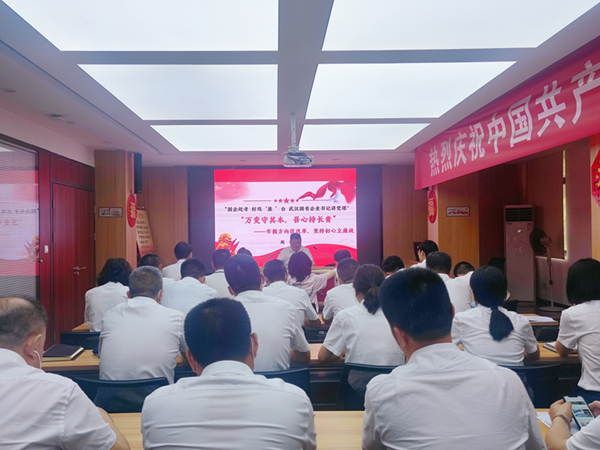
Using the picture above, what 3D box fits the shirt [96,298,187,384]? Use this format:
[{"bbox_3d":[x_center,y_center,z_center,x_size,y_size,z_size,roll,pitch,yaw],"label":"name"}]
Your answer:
[{"bbox_3d":[-0.757,0.609,2.183,0.450,0.520,0.330,-1,-1,0],"label":"shirt"}]

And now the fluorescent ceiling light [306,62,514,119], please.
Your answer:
[{"bbox_3d":[0.954,-1.367,4.531,1.667,0.060,1.760,-1,-1,-3],"label":"fluorescent ceiling light"}]

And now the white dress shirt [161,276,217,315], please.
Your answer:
[{"bbox_3d":[-0.777,0.637,3.104,0.480,0.550,0.360,-1,-1,-3],"label":"white dress shirt"}]

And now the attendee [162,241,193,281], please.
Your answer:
[{"bbox_3d":[-1.173,0.816,4.412,0.480,1.300,0.700,-1,-1,7],"label":"attendee"}]

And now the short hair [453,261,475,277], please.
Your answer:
[{"bbox_3d":[1.433,0.378,3.787,0.170,0.155,0.190,-1,-1,-3],"label":"short hair"}]

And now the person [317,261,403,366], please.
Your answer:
[{"bbox_3d":[0.327,0.838,2.285,0.480,1.279,0.740,0,-1,-6],"label":"person"}]

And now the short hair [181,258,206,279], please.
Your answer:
[{"bbox_3d":[-0.750,0.310,3.050,0.170,0.165,0.195,-1,-1,-3],"label":"short hair"}]

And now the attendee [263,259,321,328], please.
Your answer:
[{"bbox_3d":[-0.117,0.874,3.206,0.480,1.255,0.740,-1,-1,-3],"label":"attendee"}]

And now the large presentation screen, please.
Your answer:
[{"bbox_3d":[-0.260,-0.097,8.602,2.835,2.035,0.080,-1,-1,-3],"label":"large presentation screen"}]

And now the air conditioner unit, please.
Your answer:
[{"bbox_3d":[4.358,0.557,8.631,0.510,1.891,0.380,-1,-1,18],"label":"air conditioner unit"}]

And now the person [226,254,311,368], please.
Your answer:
[{"bbox_3d":[-0.217,0.814,2.205,0.490,1.333,0.740,0,-1,-5],"label":"person"}]

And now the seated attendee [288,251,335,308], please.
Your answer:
[{"bbox_3d":[0.082,0.887,4.106,0.460,1.266,0.700,-1,-1,2],"label":"seated attendee"}]

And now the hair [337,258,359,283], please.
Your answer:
[{"bbox_3d":[0.338,0.320,3.080,0.165,0.175,0.200,-1,-1,-3],"label":"hair"}]

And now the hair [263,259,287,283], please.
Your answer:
[{"bbox_3d":[-0.175,0.323,3.109,0.170,0.180,0.200,-1,-1,2],"label":"hair"}]

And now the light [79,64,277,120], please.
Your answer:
[{"bbox_3d":[-1.000,-1.267,4.239,1.560,0.060,1.650,-1,-1,-3],"label":"light"}]

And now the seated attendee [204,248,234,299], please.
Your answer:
[{"bbox_3d":[-0.722,0.834,4.033,0.480,1.238,0.700,-1,-1,0],"label":"seated attendee"}]

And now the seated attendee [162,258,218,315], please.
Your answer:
[{"bbox_3d":[-0.772,0.874,3.206,0.480,1.269,0.740,-1,-1,-3],"label":"seated attendee"}]

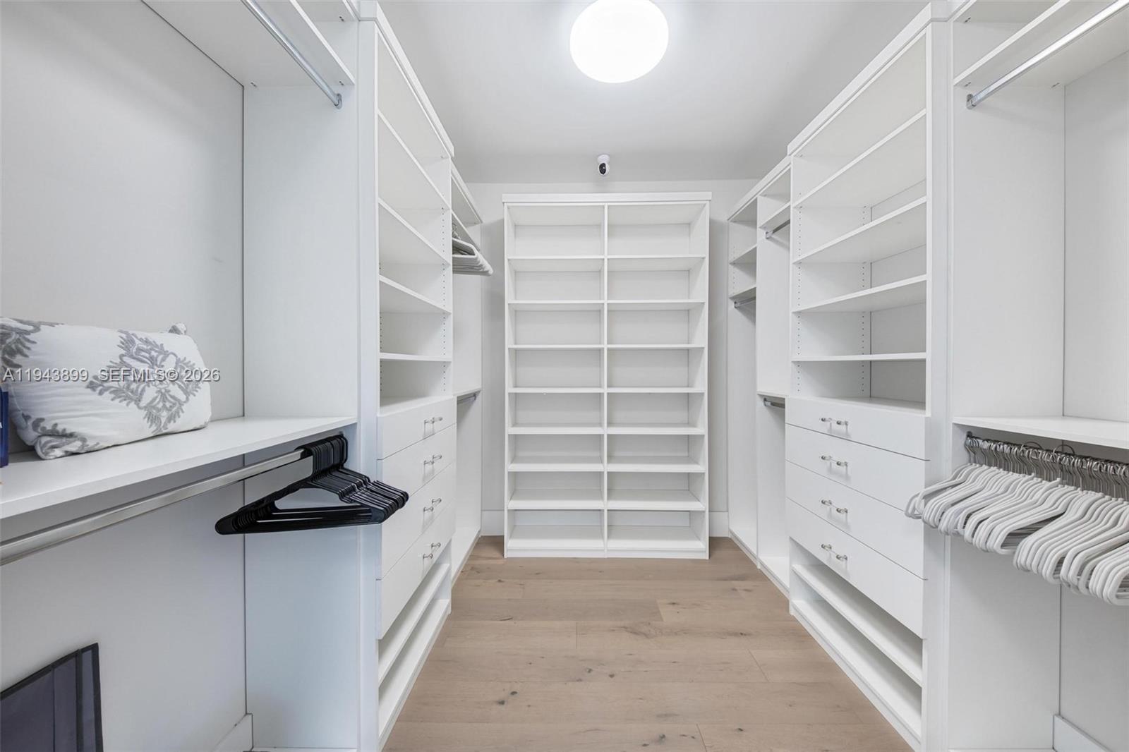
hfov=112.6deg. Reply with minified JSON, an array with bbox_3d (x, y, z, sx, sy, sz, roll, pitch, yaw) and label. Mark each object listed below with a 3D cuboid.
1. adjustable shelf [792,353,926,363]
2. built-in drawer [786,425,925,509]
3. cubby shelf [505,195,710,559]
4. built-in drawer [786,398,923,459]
[{"bbox_3d":[1.396,-0.075,1.606,0.390,0.019,0.734,0,1,1],"label":"adjustable shelf"},{"bbox_3d":[1.359,0.359,1.601,0.402,0.192,0.764,0,1,1],"label":"built-in drawer"},{"bbox_3d":[0.293,0.012,2.737,1.410,2.497,0.342,0,1,1],"label":"cubby shelf"},{"bbox_3d":[1.359,0.193,1.598,0.402,0.141,0.764,0,1,1],"label":"built-in drawer"}]

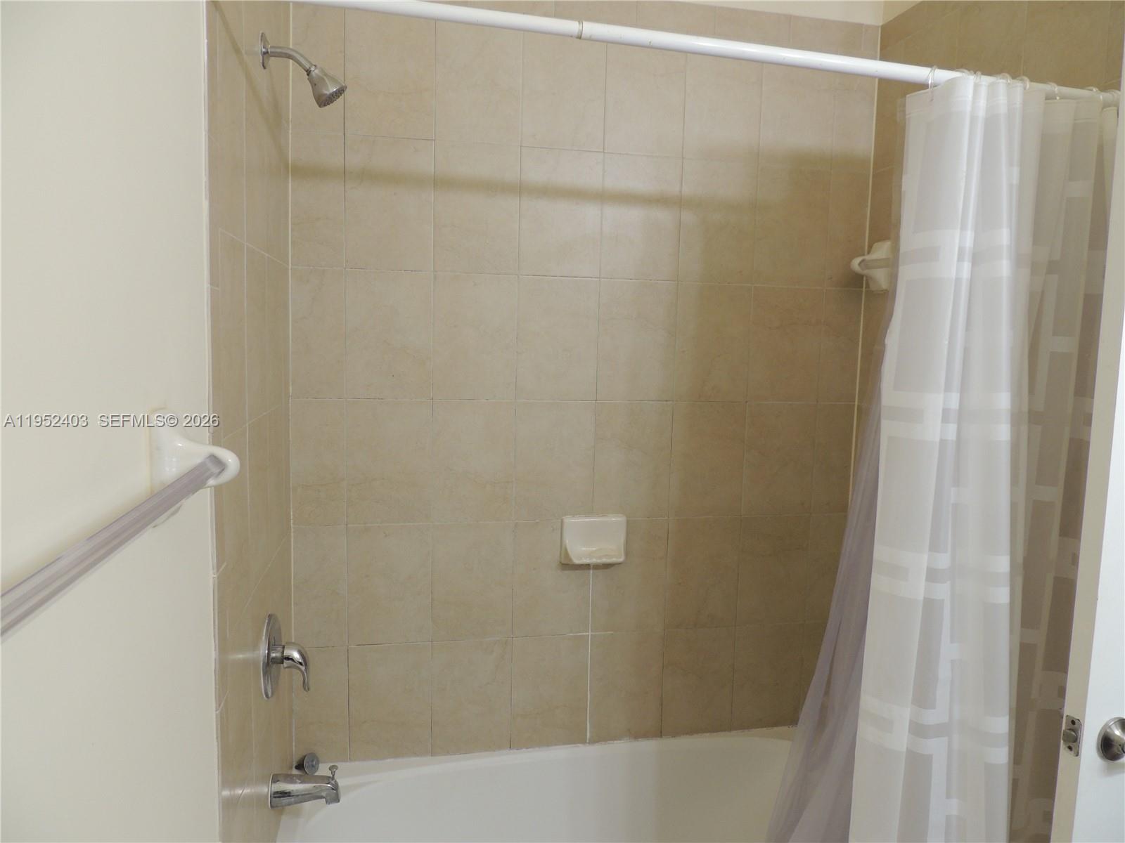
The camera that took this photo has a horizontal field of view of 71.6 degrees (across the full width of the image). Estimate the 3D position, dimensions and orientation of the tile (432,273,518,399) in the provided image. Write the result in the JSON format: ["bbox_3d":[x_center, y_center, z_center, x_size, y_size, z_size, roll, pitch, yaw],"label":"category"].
[{"bbox_3d":[-0.213,-0.206,1.921,0.204,0.306,0.010,0,6,-11],"label":"tile"}]

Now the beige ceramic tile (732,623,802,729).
[{"bbox_3d":[0.567,0.707,2.160,0.202,0.300,0.009,0,6,-11],"label":"beige ceramic tile"}]

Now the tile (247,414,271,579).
[{"bbox_3d":[-0.560,0.147,1.436,0.009,0.302,0.201,0,7,-12],"label":"tile"}]

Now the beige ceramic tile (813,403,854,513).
[{"bbox_3d":[0.745,0.102,2.147,0.113,0.306,0.010,0,6,-11],"label":"beige ceramic tile"}]

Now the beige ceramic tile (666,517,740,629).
[{"bbox_3d":[0.374,0.405,2.089,0.201,0.302,0.009,0,7,-12],"label":"beige ceramic tile"}]

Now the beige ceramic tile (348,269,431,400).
[{"bbox_3d":[-0.410,-0.204,1.856,0.202,0.303,0.010,0,6,-11],"label":"beige ceramic tile"}]

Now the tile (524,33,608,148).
[{"bbox_3d":[0.004,-0.809,1.871,0.202,0.303,0.010,0,6,-11],"label":"tile"}]

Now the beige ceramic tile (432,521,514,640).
[{"bbox_3d":[-0.226,0.403,1.966,0.201,0.302,0.009,0,7,-12],"label":"beige ceramic tile"}]

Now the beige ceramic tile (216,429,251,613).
[{"bbox_3d":[-0.532,0.167,1.265,0.010,0.306,0.188,0,6,-11],"label":"beige ceramic tile"}]

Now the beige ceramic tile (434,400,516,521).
[{"bbox_3d":[-0.218,0.099,1.929,0.202,0.303,0.010,0,6,-11],"label":"beige ceramic tile"}]

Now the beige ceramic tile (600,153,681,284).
[{"bbox_3d":[0.197,-0.507,1.949,0.202,0.303,0.010,0,6,-12],"label":"beige ceramic tile"}]

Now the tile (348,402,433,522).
[{"bbox_3d":[-0.418,0.099,1.892,0.202,0.303,0.009,0,6,-11],"label":"tile"}]

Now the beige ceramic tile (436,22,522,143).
[{"bbox_3d":[-0.196,-0.809,1.831,0.202,0.303,0.010,0,6,-11],"label":"beige ceramic tile"}]

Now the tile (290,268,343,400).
[{"bbox_3d":[-0.571,-0.204,1.825,0.119,0.302,0.009,0,7,-12],"label":"tile"}]

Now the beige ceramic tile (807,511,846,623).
[{"bbox_3d":[0.730,0.405,2.159,0.111,0.303,0.009,0,6,-11],"label":"beige ceramic tile"}]

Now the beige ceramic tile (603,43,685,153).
[{"bbox_3d":[0.204,-0.810,1.917,0.202,0.303,0.010,0,6,-12],"label":"beige ceramic tile"}]

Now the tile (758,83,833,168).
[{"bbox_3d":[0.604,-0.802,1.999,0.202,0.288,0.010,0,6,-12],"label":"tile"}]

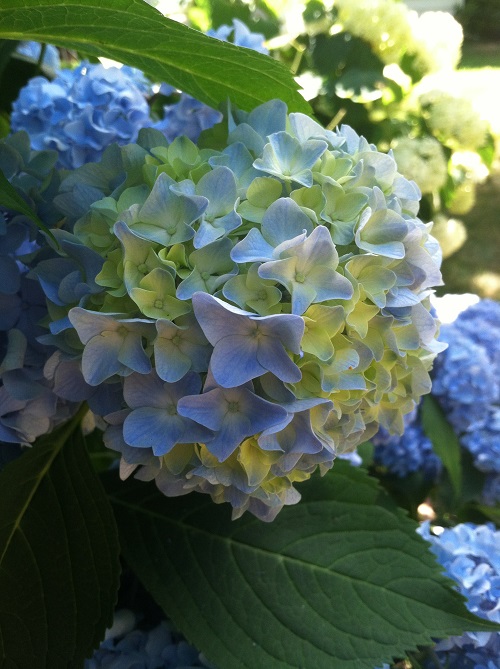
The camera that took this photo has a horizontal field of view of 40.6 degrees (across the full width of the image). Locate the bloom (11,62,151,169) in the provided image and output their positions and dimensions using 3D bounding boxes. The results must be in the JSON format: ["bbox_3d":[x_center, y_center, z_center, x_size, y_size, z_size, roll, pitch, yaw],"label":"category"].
[{"bbox_3d":[-0.166,-0.211,0.660,0.137,0.112,0.130,0,26,0],"label":"bloom"}]

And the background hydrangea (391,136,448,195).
[{"bbox_3d":[0.384,-0.388,1.550,0.140,0.130,0.140,0,26,0],"label":"background hydrangea"}]

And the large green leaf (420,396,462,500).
[{"bbox_3d":[0.193,0.113,0.680,0.042,0.115,0.030,-17,15,11],"label":"large green leaf"}]

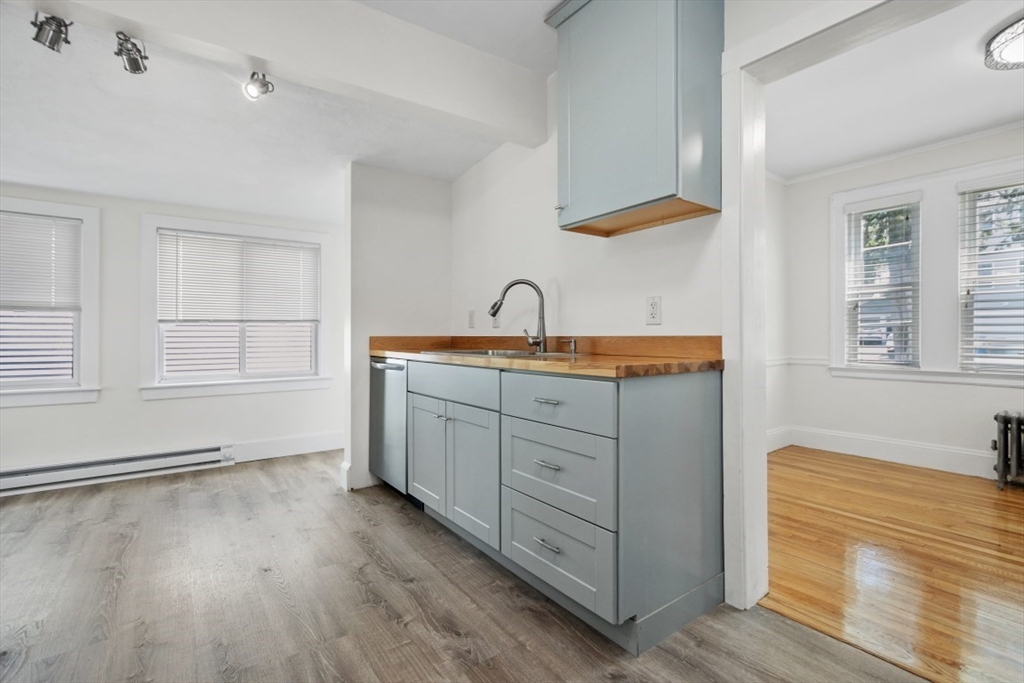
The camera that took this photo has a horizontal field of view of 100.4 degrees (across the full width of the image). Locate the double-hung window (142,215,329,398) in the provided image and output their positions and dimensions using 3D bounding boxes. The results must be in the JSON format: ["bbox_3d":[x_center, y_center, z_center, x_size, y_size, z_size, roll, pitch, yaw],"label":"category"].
[{"bbox_3d":[-2.170,-0.259,3.478,1.312,1.376,0.090,0,0,-34],"label":"double-hung window"}]

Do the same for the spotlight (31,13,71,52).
[{"bbox_3d":[-1.651,-1.112,1.530,0.080,0.100,0.085,0,0,16],"label":"spotlight"}]

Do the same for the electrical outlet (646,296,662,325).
[{"bbox_3d":[0.633,-0.136,1.903,0.012,0.121,0.076,0,0,-38],"label":"electrical outlet"}]

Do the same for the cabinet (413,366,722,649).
[{"bbox_3d":[0.112,0.549,2.059,0.625,0.882,1.497,0,0,-38],"label":"cabinet"}]

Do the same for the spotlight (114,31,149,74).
[{"bbox_3d":[-1.462,-1.111,1.640,0.080,0.110,0.085,0,0,-24],"label":"spotlight"}]

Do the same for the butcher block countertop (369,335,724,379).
[{"bbox_3d":[-0.073,0.041,2.282,0.648,0.134,2.075,0,0,-38],"label":"butcher block countertop"}]

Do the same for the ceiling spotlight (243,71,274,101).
[{"bbox_3d":[-1.105,-1.112,1.860,0.075,0.090,0.090,0,0,33],"label":"ceiling spotlight"}]

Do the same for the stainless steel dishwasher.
[{"bbox_3d":[-0.549,0.531,2.862,0.620,0.837,0.575,0,0,-38],"label":"stainless steel dishwasher"}]

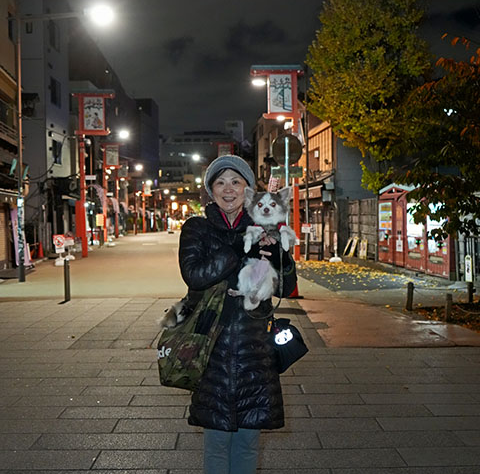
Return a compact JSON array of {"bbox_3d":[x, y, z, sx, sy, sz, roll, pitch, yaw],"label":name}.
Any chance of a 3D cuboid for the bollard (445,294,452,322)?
[{"bbox_3d":[2.963,1.012,8.515,0.090,0.404,0.090,0,1,0],"label":"bollard"}]

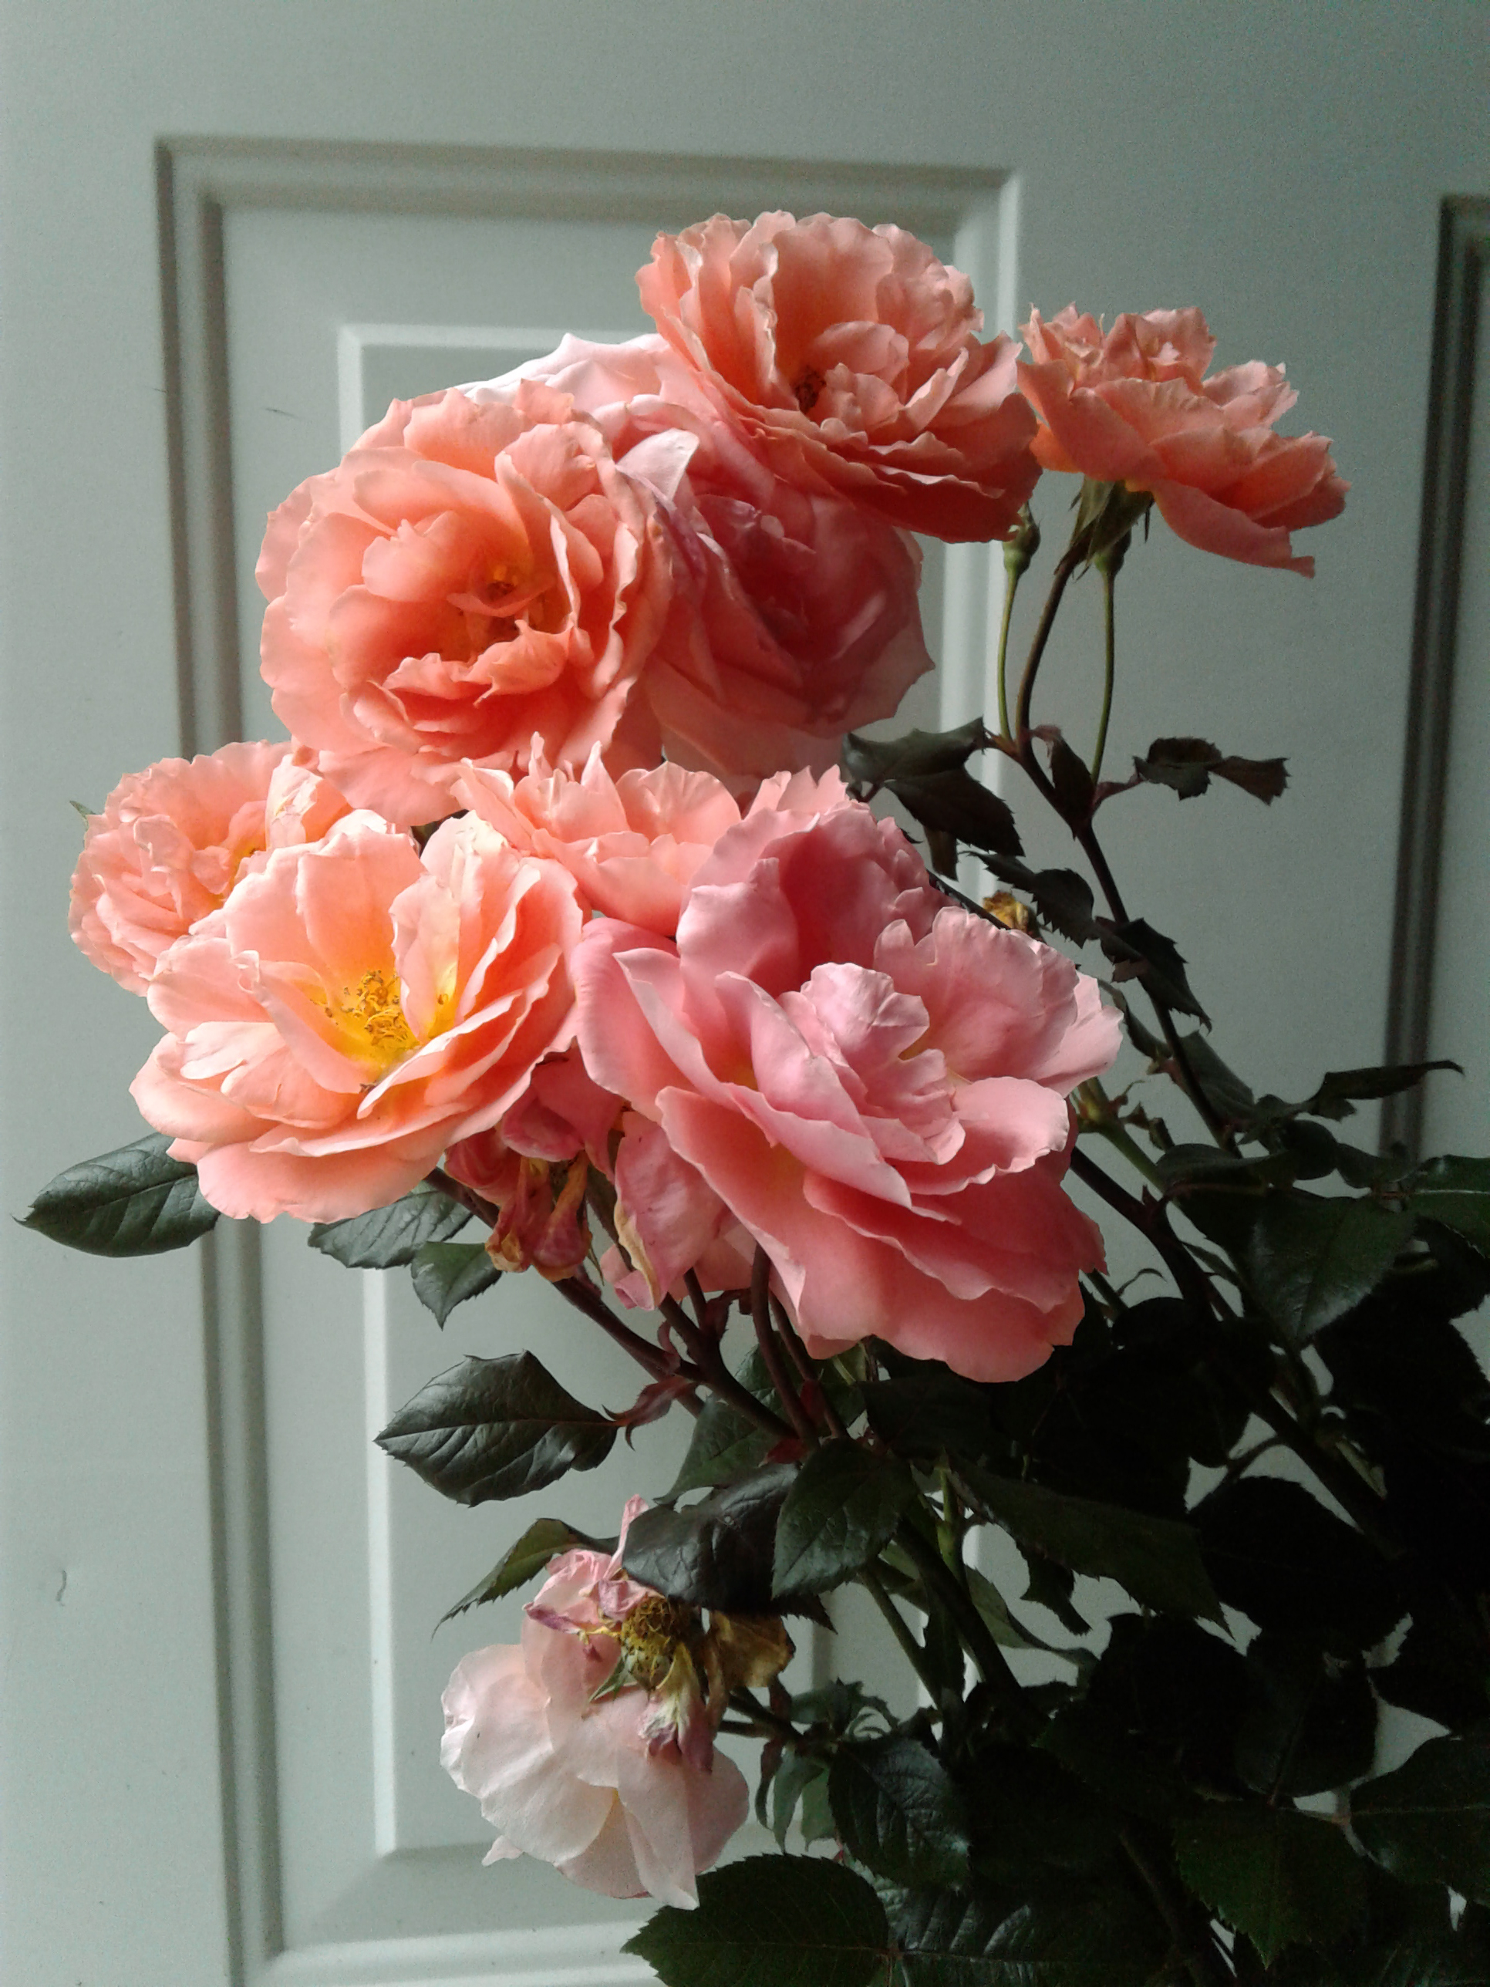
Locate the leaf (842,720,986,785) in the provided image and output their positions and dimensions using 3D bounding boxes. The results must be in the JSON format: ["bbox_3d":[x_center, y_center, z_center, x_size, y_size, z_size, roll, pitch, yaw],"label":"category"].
[{"bbox_3d":[0.038,-0.054,0.410,0.032,0.011,0.024,0,26,0],"label":"leaf"}]

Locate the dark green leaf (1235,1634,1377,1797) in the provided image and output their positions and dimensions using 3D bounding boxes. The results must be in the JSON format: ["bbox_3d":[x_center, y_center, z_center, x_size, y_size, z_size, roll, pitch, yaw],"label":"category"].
[{"bbox_3d":[0.131,0.169,0.430,0.033,0.042,0.010,16,-28,2],"label":"dark green leaf"}]

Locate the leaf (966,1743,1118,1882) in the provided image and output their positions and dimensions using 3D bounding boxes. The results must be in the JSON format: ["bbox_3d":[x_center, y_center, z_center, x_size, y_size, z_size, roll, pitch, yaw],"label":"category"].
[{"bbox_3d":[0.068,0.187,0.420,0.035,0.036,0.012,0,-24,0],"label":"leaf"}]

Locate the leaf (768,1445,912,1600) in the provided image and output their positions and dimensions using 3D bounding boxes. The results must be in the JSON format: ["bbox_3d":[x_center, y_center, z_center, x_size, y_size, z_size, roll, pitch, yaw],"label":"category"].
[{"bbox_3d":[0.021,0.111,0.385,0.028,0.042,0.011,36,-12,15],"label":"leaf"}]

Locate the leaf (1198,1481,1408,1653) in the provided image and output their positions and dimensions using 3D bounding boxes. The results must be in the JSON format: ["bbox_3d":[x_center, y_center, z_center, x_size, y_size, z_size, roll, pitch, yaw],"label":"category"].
[{"bbox_3d":[0.133,0.138,0.440,0.050,0.011,0.041,14,54,11],"label":"leaf"}]

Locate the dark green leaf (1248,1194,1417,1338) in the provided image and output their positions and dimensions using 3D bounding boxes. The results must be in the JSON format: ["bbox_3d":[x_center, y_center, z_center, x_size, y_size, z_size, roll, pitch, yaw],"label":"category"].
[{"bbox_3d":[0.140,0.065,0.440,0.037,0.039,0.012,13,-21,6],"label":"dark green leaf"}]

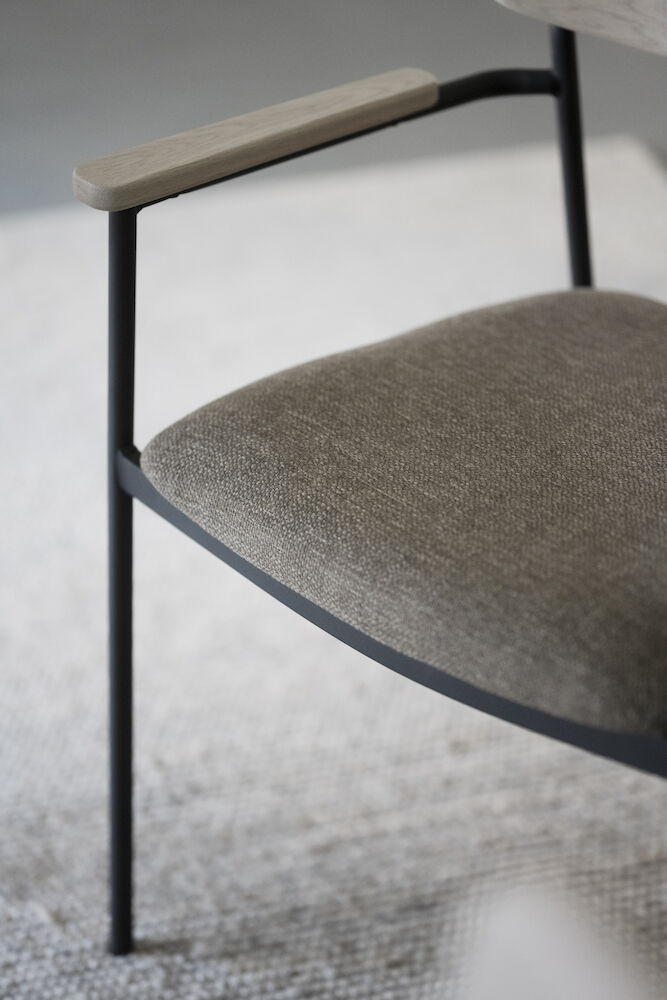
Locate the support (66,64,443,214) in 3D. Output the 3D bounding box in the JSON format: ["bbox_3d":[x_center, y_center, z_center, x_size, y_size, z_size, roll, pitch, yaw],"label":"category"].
[{"bbox_3d":[-0.049,-0.265,1.710,0.049,0.020,0.343,24,35,38],"label":"support"}]

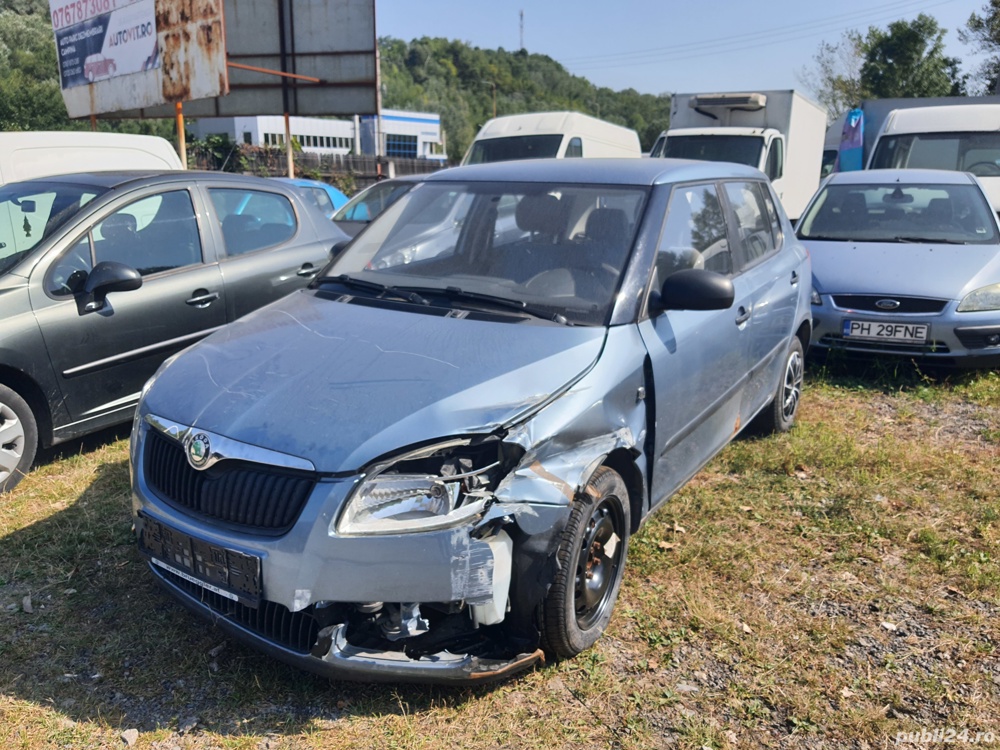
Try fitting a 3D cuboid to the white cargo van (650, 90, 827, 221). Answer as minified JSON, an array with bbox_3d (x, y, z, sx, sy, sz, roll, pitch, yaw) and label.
[{"bbox_3d":[4.675,-3.834,14.810,2.150,3.000,6.250,9,16,28],"label":"white cargo van"}]

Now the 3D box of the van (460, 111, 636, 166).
[{"bbox_3d":[0.881,-3.316,13.565,2.050,2.520,5.700,8,16,25],"label":"van"}]

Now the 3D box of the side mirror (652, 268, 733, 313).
[{"bbox_3d":[0.665,-0.283,2.547,0.240,0.150,0.130,10,17,32],"label":"side mirror"}]

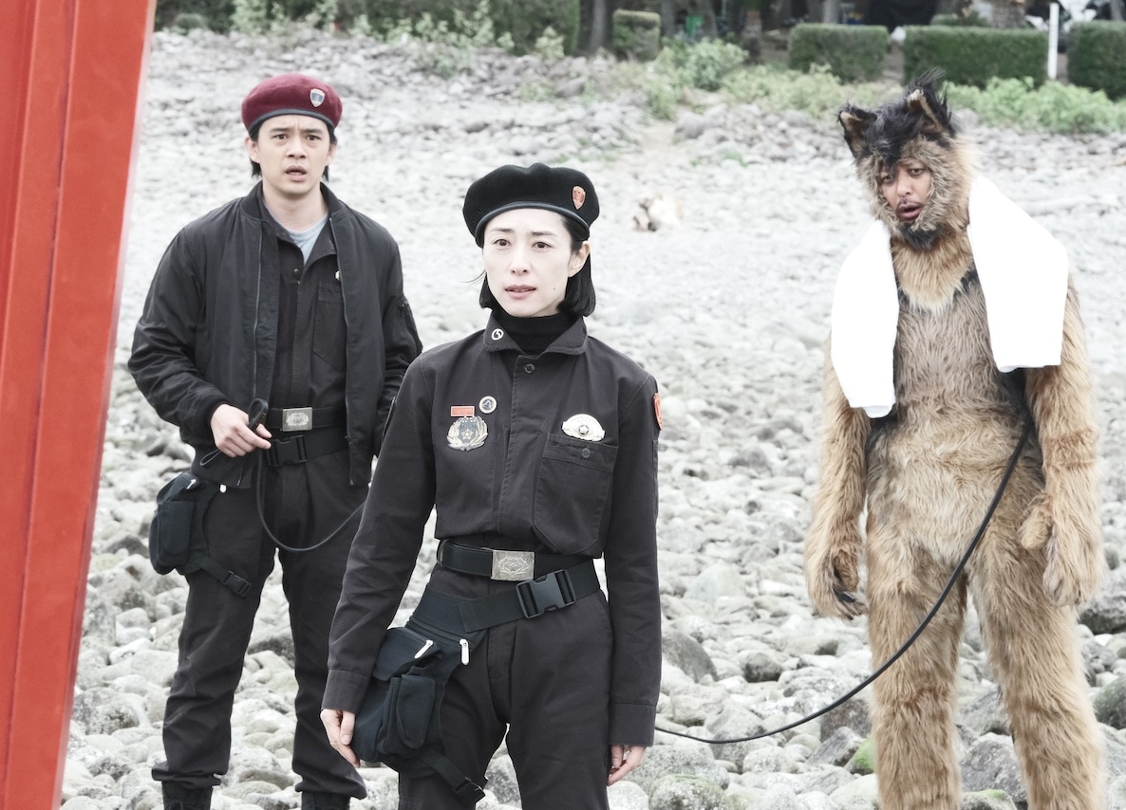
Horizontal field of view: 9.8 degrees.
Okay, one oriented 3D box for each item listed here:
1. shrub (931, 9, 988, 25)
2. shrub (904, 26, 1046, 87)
[{"bbox_3d":[5.735,-5.446,95.000,0.850,0.650,0.800,0,3,0],"label":"shrub"},{"bbox_3d":[5.341,-4.516,85.000,1.800,0.820,0.900,0,3,0],"label":"shrub"}]

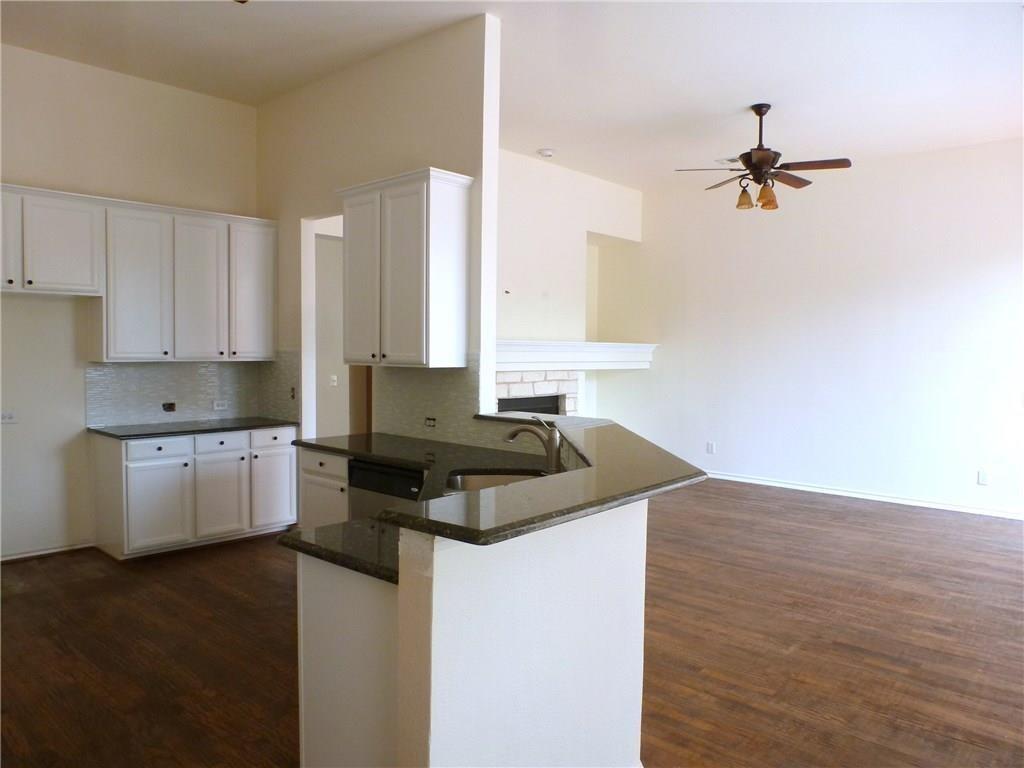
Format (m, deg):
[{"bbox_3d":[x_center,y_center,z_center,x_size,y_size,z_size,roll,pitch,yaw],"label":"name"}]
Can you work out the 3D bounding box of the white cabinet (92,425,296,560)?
[{"bbox_3d":[-2.413,0.778,5.504,0.618,0.862,1.291,4,4,43],"label":"white cabinet"}]

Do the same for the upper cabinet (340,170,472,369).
[{"bbox_3d":[-0.695,-0.679,4.486,0.928,1.135,0.340,4,4,43],"label":"upper cabinet"}]

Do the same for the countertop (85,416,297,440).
[{"bbox_3d":[-2.408,0.333,5.453,0.656,0.035,1.321,4,4,43],"label":"countertop"}]

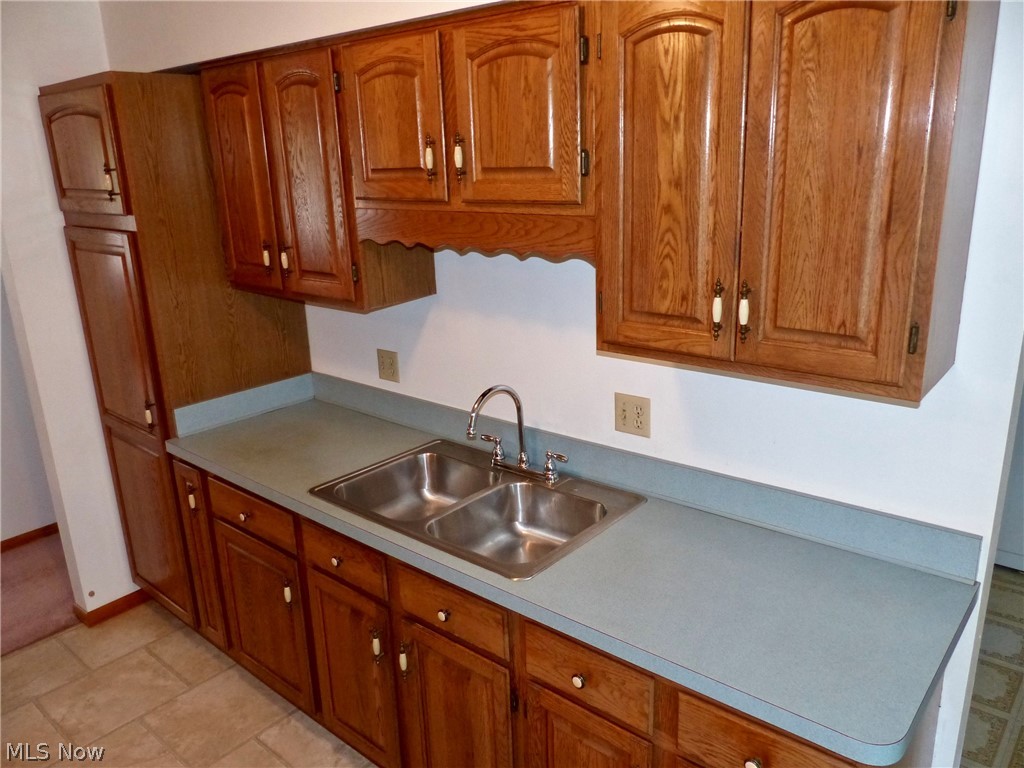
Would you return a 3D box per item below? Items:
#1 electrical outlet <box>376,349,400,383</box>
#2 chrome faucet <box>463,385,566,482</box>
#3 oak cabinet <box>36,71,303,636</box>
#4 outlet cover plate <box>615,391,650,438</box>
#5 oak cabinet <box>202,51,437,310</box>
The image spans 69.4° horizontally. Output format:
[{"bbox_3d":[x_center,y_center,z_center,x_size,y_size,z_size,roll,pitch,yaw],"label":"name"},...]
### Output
[{"bbox_3d":[-0.460,-0.066,2.737,0.119,0.113,0.008,11,21,39],"label":"electrical outlet"},{"bbox_3d":[-0.041,0.143,2.172,0.346,0.287,0.265,11,21,39],"label":"chrome faucet"},{"bbox_3d":[-1.263,-0.067,3.014,0.605,2.137,0.637,11,21,39],"label":"oak cabinet"},{"bbox_3d":[0.338,0.090,2.084,0.115,0.114,0.008,11,21,39],"label":"outlet cover plate"},{"bbox_3d":[-0.661,-0.673,2.508,0.763,0.764,0.320,11,21,39],"label":"oak cabinet"}]

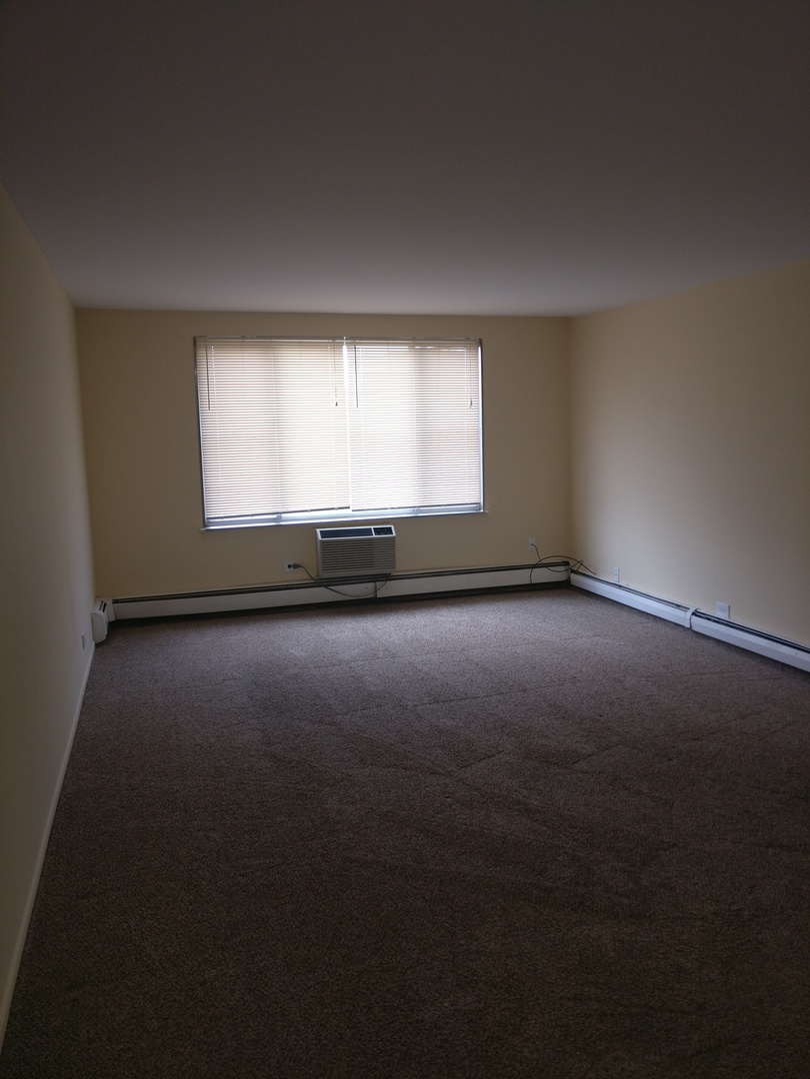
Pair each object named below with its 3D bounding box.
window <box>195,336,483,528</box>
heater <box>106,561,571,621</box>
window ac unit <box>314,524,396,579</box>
[{"bbox_3d":[-0.473,-0.905,7.276,2.436,1.506,0.100,-4,8,-19],"label":"window"},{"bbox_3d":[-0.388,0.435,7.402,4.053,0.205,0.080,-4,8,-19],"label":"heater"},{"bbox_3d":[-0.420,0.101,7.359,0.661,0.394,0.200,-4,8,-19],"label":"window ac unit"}]

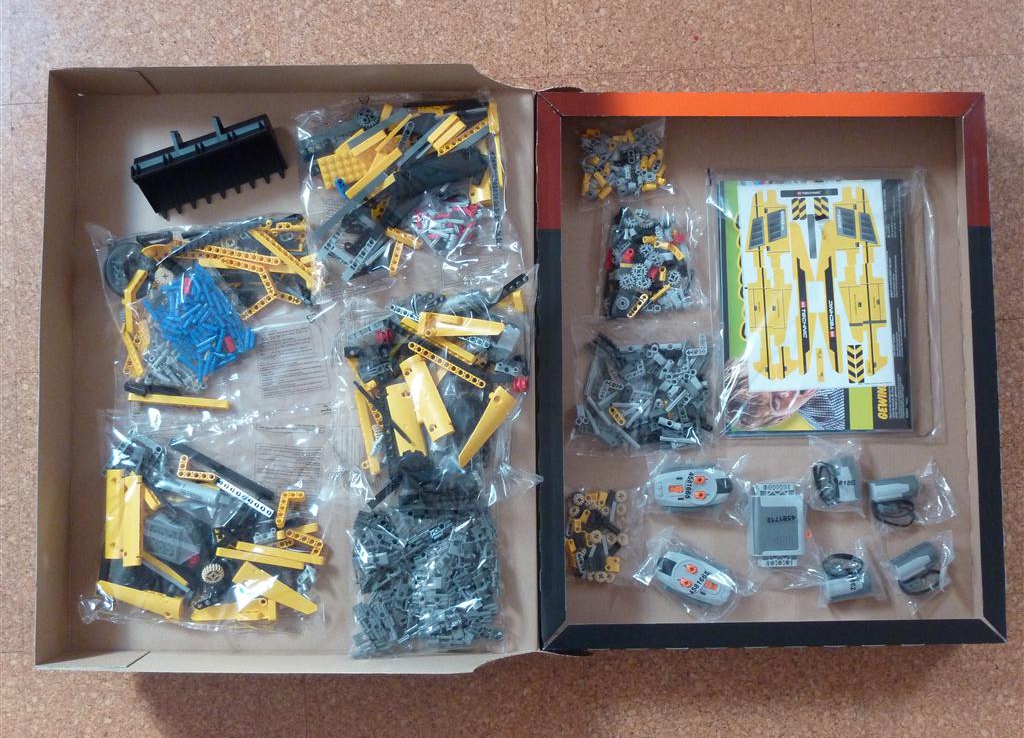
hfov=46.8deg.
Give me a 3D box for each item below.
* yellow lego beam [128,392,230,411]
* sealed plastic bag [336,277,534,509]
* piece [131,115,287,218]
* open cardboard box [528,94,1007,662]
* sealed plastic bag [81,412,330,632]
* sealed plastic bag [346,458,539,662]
[{"bbox_3d":[-0.342,0.033,1.222,0.104,0.008,0.008,5,86,-1],"label":"yellow lego beam"},{"bbox_3d":[-0.076,0.020,1.195,0.194,0.053,0.233,3,86,-1],"label":"sealed plastic bag"},{"bbox_3d":[-0.309,-0.210,1.212,0.145,0.064,0.069,-19,87,-2],"label":"piece"},{"bbox_3d":[0.266,-0.001,1.267,0.474,0.076,0.576,0,86,-1],"label":"open cardboard box"},{"bbox_3d":[-0.307,0.155,1.191,0.247,0.052,0.211,2,86,-1],"label":"sealed plastic bag"},{"bbox_3d":[-0.075,0.193,1.186,0.175,0.047,0.190,0,86,-1],"label":"sealed plastic bag"}]

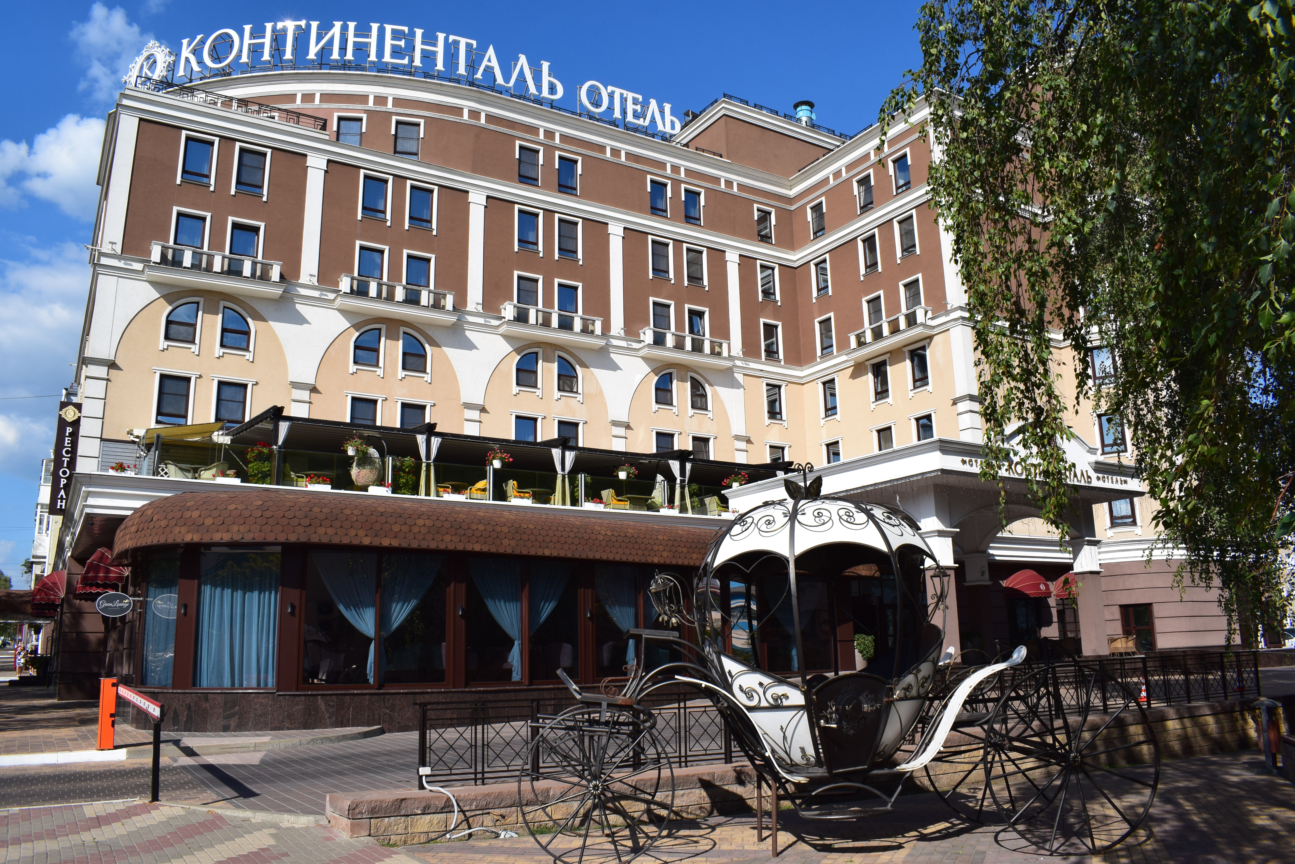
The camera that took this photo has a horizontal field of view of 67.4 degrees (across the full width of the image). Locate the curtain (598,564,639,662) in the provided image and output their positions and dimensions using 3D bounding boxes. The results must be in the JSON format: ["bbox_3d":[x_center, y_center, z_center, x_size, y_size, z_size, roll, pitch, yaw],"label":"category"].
[{"bbox_3d":[-0.750,4.717,24.414,1.200,2.650,0.150,9,-17,-36],"label":"curtain"}]

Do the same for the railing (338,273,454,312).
[{"bbox_3d":[-10.688,-5.842,41.677,4.951,0.878,0.862,7,-15,-30],"label":"railing"}]

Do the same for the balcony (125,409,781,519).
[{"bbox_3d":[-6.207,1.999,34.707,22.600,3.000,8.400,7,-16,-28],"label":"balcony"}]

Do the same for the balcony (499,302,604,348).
[{"bbox_3d":[-4.367,-4.949,45.466,5.405,1.294,0.963,7,-15,-30],"label":"balcony"}]

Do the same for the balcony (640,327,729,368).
[{"bbox_3d":[1.908,-4.003,47.452,5.000,1.400,0.800,7,-16,-28],"label":"balcony"}]

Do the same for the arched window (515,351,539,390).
[{"bbox_3d":[-5.320,-2.727,42.962,1.037,1.546,0.150,7,-16,-30],"label":"arched window"}]

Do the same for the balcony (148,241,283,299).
[{"bbox_3d":[-16.811,-6.304,37.932,5.405,1.294,0.963,7,-15,-30],"label":"balcony"}]

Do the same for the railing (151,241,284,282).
[{"bbox_3d":[-16.826,-6.496,37.970,4.951,0.878,0.862,7,-15,-30],"label":"railing"}]

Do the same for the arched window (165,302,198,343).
[{"bbox_3d":[-17.917,-4.255,37.415,1.124,1.679,0.154,7,-15,-30],"label":"arched window"}]

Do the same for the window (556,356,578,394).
[{"bbox_3d":[-3.638,-2.583,43.941,1.037,1.539,0.150,7,-16,-30],"label":"window"}]

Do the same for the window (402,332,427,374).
[{"bbox_3d":[-9.725,-3.284,40.443,0.969,1.626,0.150,7,-16,-30],"label":"window"}]

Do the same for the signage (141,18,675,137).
[{"bbox_3d":[-9.198,-16.679,44.845,23.445,2.000,3.386,3,-14,-16],"label":"signage"}]

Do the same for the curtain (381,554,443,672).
[{"bbox_3d":[-6.306,4.933,26.021,1.573,3.244,0.250,7,-16,-30],"label":"curtain"}]

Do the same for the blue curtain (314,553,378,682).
[{"bbox_3d":[-7.788,4.794,25.161,1.403,3.240,0.250,7,-16,-30],"label":"blue curtain"}]

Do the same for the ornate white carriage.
[{"bbox_3d":[1.448,1.951,8.624,5.000,3.200,1.700,0,-14,-3],"label":"ornate white carriage"}]

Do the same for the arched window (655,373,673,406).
[{"bbox_3d":[0.861,-2.137,48.777,1.124,1.679,0.154,7,-15,-30],"label":"arched window"}]

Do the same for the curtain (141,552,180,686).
[{"bbox_3d":[-10.297,3.946,20.534,1.450,2.700,0.150,-12,-18,38],"label":"curtain"}]

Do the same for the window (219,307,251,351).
[{"bbox_3d":[-15.963,-4.004,37.647,1.020,1.720,0.150,7,-16,-28],"label":"window"}]

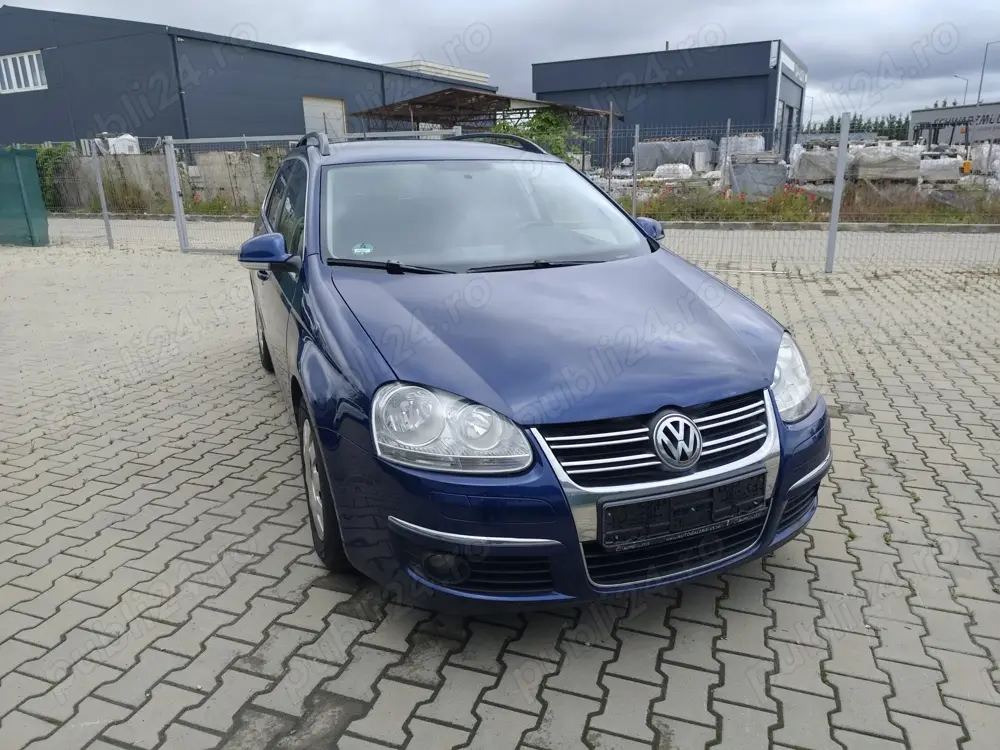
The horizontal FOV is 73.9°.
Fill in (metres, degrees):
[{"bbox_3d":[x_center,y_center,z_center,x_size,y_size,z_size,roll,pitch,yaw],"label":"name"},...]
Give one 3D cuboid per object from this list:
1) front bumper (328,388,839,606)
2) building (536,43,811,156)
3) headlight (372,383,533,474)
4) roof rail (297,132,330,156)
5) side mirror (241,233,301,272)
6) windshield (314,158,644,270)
[{"bbox_3d":[0.393,0.296,1.988,1.760,0.530,0.600,-7,18,-21],"label":"front bumper"},{"bbox_3d":[9.778,-14.015,38.218,12.211,6.700,10.460,7,19,26],"label":"building"},{"bbox_3d":[-0.140,0.126,1.705,0.380,0.220,0.360,-7,18,-21],"label":"headlight"},{"bbox_3d":[-1.181,-1.320,3.893,0.070,0.110,2.050,-7,18,-21],"label":"roof rail"},{"bbox_3d":[-0.914,-0.483,2.643,0.235,0.150,0.150,-7,18,-21],"label":"side mirror"},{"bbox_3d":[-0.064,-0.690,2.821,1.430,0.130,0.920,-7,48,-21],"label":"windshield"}]

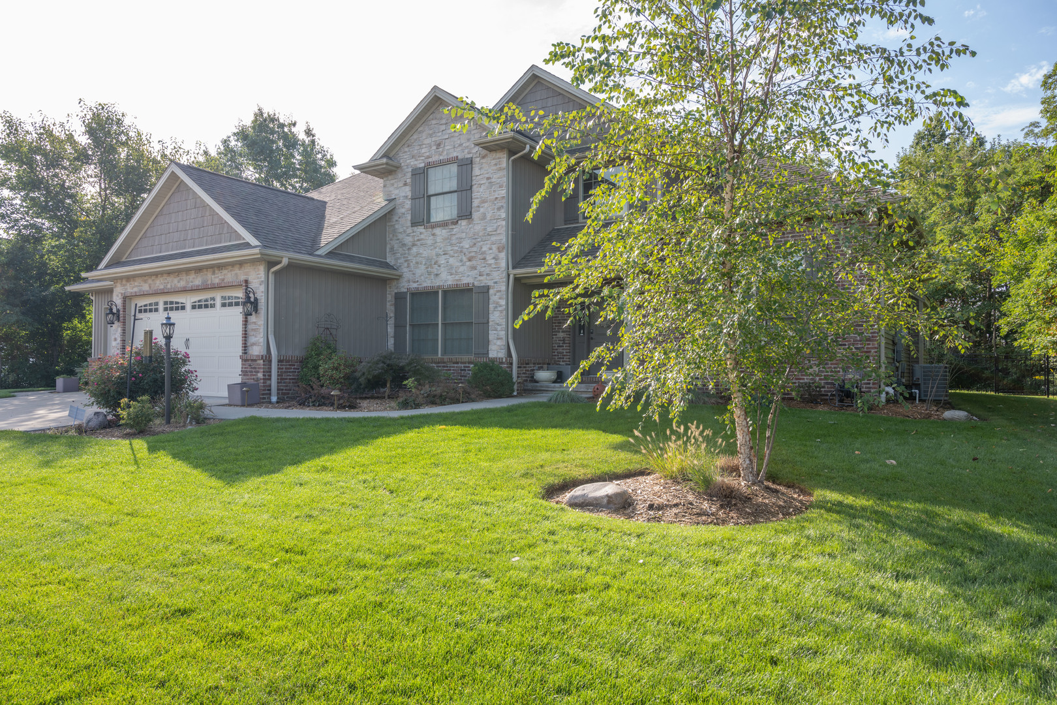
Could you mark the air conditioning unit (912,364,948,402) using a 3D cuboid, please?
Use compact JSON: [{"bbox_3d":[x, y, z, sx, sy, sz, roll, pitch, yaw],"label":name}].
[{"bbox_3d":[9.638,0.704,16.866,0.735,0.830,0.735,-1,-1,33],"label":"air conditioning unit"}]

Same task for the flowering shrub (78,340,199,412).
[{"bbox_3d":[-7.100,0.452,12.850,1.850,1.400,1.650,1,-1,-29],"label":"flowering shrub"}]

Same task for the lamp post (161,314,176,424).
[{"bbox_3d":[-6.234,0.279,12.200,0.225,1.945,0.225,1,-1,-27],"label":"lamp post"}]

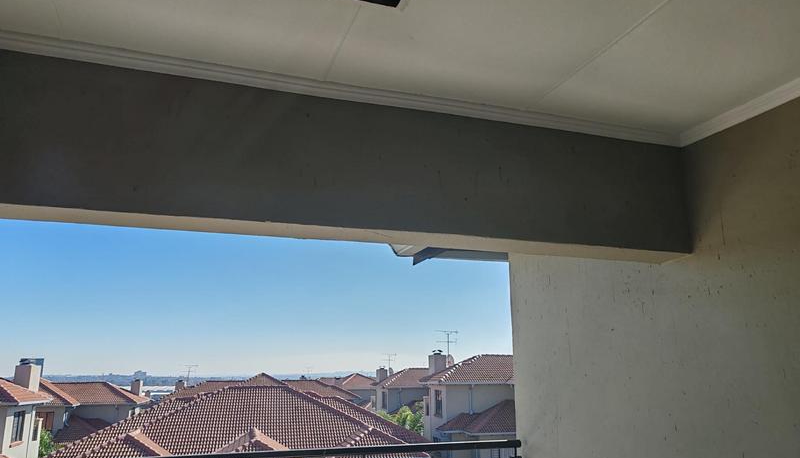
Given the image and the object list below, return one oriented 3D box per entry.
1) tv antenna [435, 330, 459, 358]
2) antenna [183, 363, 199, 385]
[{"bbox_3d":[3.250,8.056,43.617,1.650,1.960,0.500,5,-14,-19],"label":"tv antenna"},{"bbox_3d":[-20.576,14.353,61.343,1.500,2.110,0.500,5,-14,-19],"label":"antenna"}]

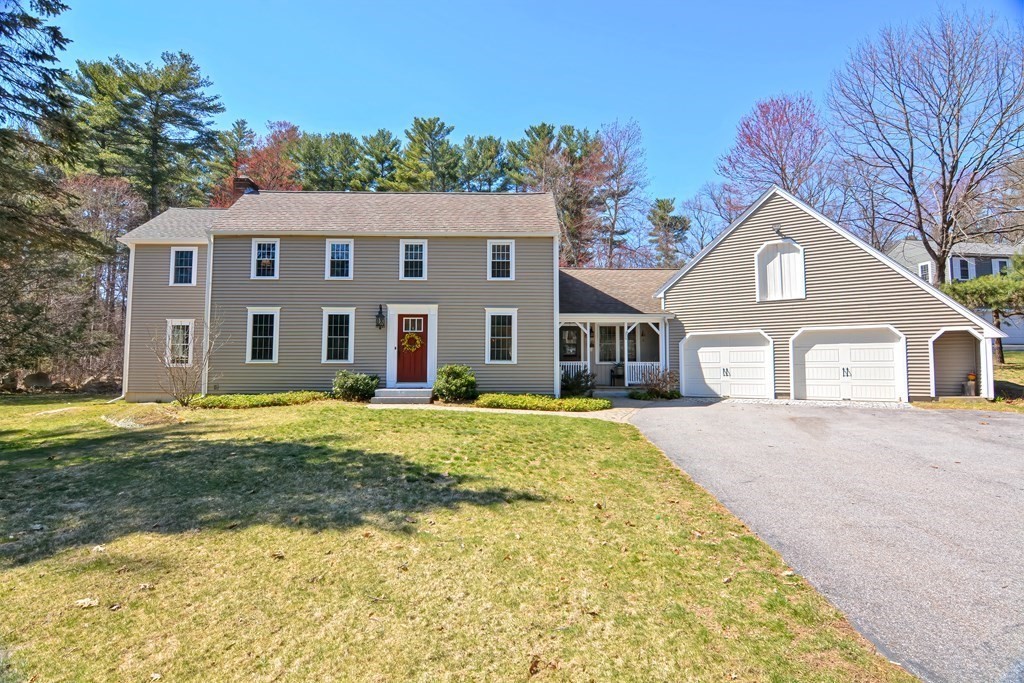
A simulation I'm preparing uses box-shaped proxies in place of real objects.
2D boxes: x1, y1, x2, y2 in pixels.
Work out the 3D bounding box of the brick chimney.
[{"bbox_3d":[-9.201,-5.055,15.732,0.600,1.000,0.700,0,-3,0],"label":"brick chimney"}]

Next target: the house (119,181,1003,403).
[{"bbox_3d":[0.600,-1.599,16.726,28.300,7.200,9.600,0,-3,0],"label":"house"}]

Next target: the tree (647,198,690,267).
[{"bbox_3d":[14.686,-5.328,42.396,4.500,16.320,4.500,0,-3,0],"label":"tree"}]

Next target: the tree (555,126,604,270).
[{"bbox_3d":[5.608,-7.738,37.532,5.000,20.950,5.000,0,-3,0],"label":"tree"}]

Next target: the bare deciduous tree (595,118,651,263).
[{"bbox_3d":[8.855,-7.775,36.532,5.000,20.900,5.000,0,-3,0],"label":"bare deciduous tree"}]

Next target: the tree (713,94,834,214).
[{"bbox_3d":[16.064,-6.991,27.469,7.000,16.650,7.000,0,-3,0],"label":"tree"}]

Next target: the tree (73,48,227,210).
[{"bbox_3d":[-23.992,-8.221,29.547,9.300,21.960,9.300,0,-3,0],"label":"tree"}]

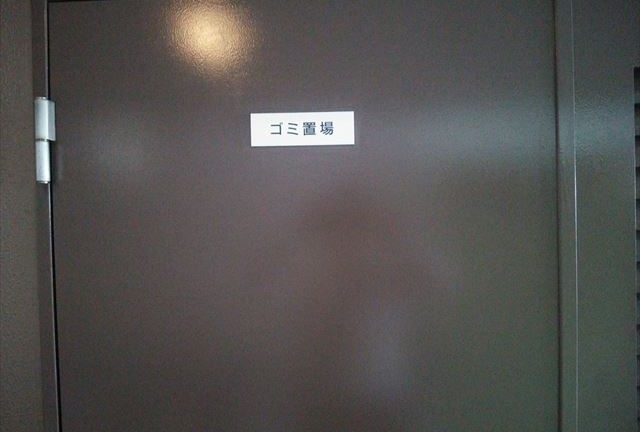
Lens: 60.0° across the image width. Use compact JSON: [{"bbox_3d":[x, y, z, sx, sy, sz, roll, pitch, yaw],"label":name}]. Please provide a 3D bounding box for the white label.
[{"bbox_3d":[-0.028,-0.140,0.892,0.165,0.052,0.003,-1,1,1],"label":"white label"}]

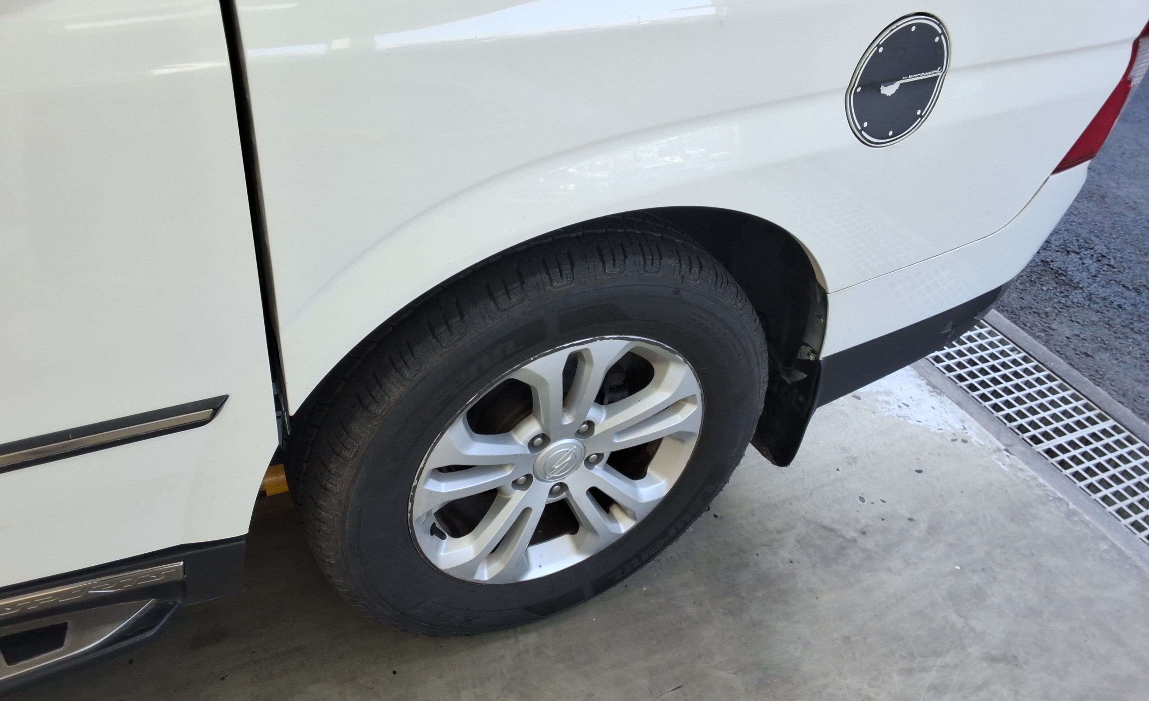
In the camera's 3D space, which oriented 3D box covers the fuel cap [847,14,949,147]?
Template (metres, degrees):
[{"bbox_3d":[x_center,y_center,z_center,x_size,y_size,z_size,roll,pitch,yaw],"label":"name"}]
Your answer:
[{"bbox_3d":[0.408,-0.346,1.185,0.172,0.174,0.026,-15,39,-26],"label":"fuel cap"}]

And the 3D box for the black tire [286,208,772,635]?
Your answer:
[{"bbox_3d":[-0.061,0.118,1.473,0.760,0.760,0.260,-13,42,-24],"label":"black tire"}]

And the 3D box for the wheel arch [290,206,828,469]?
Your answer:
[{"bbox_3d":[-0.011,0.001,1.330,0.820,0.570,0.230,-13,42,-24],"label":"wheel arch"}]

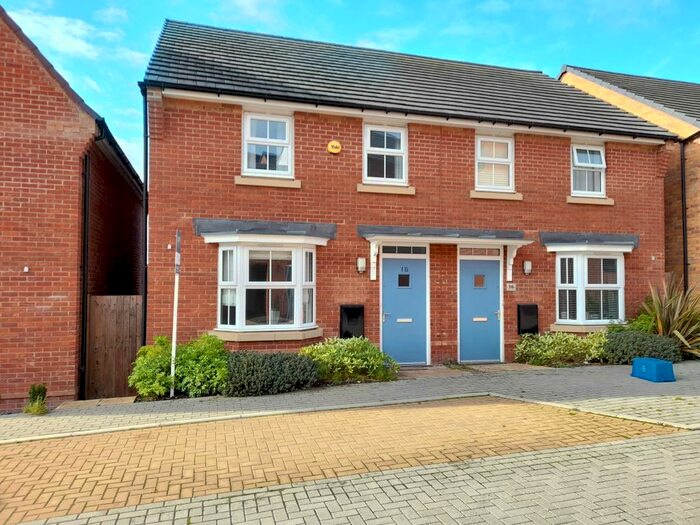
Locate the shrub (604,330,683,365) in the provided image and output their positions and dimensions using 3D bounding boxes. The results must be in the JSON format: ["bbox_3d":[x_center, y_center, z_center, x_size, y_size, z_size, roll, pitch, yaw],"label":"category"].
[{"bbox_3d":[5.757,1.658,9.960,1.621,0.656,0.746,1,-2,-15],"label":"shrub"}]

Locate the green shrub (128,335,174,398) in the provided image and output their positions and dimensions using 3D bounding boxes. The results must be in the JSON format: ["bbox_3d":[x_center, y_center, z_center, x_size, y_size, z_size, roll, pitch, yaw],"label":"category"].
[{"bbox_3d":[-2.949,1.564,7.516,0.656,0.905,0.696,1,-2,-15],"label":"green shrub"}]

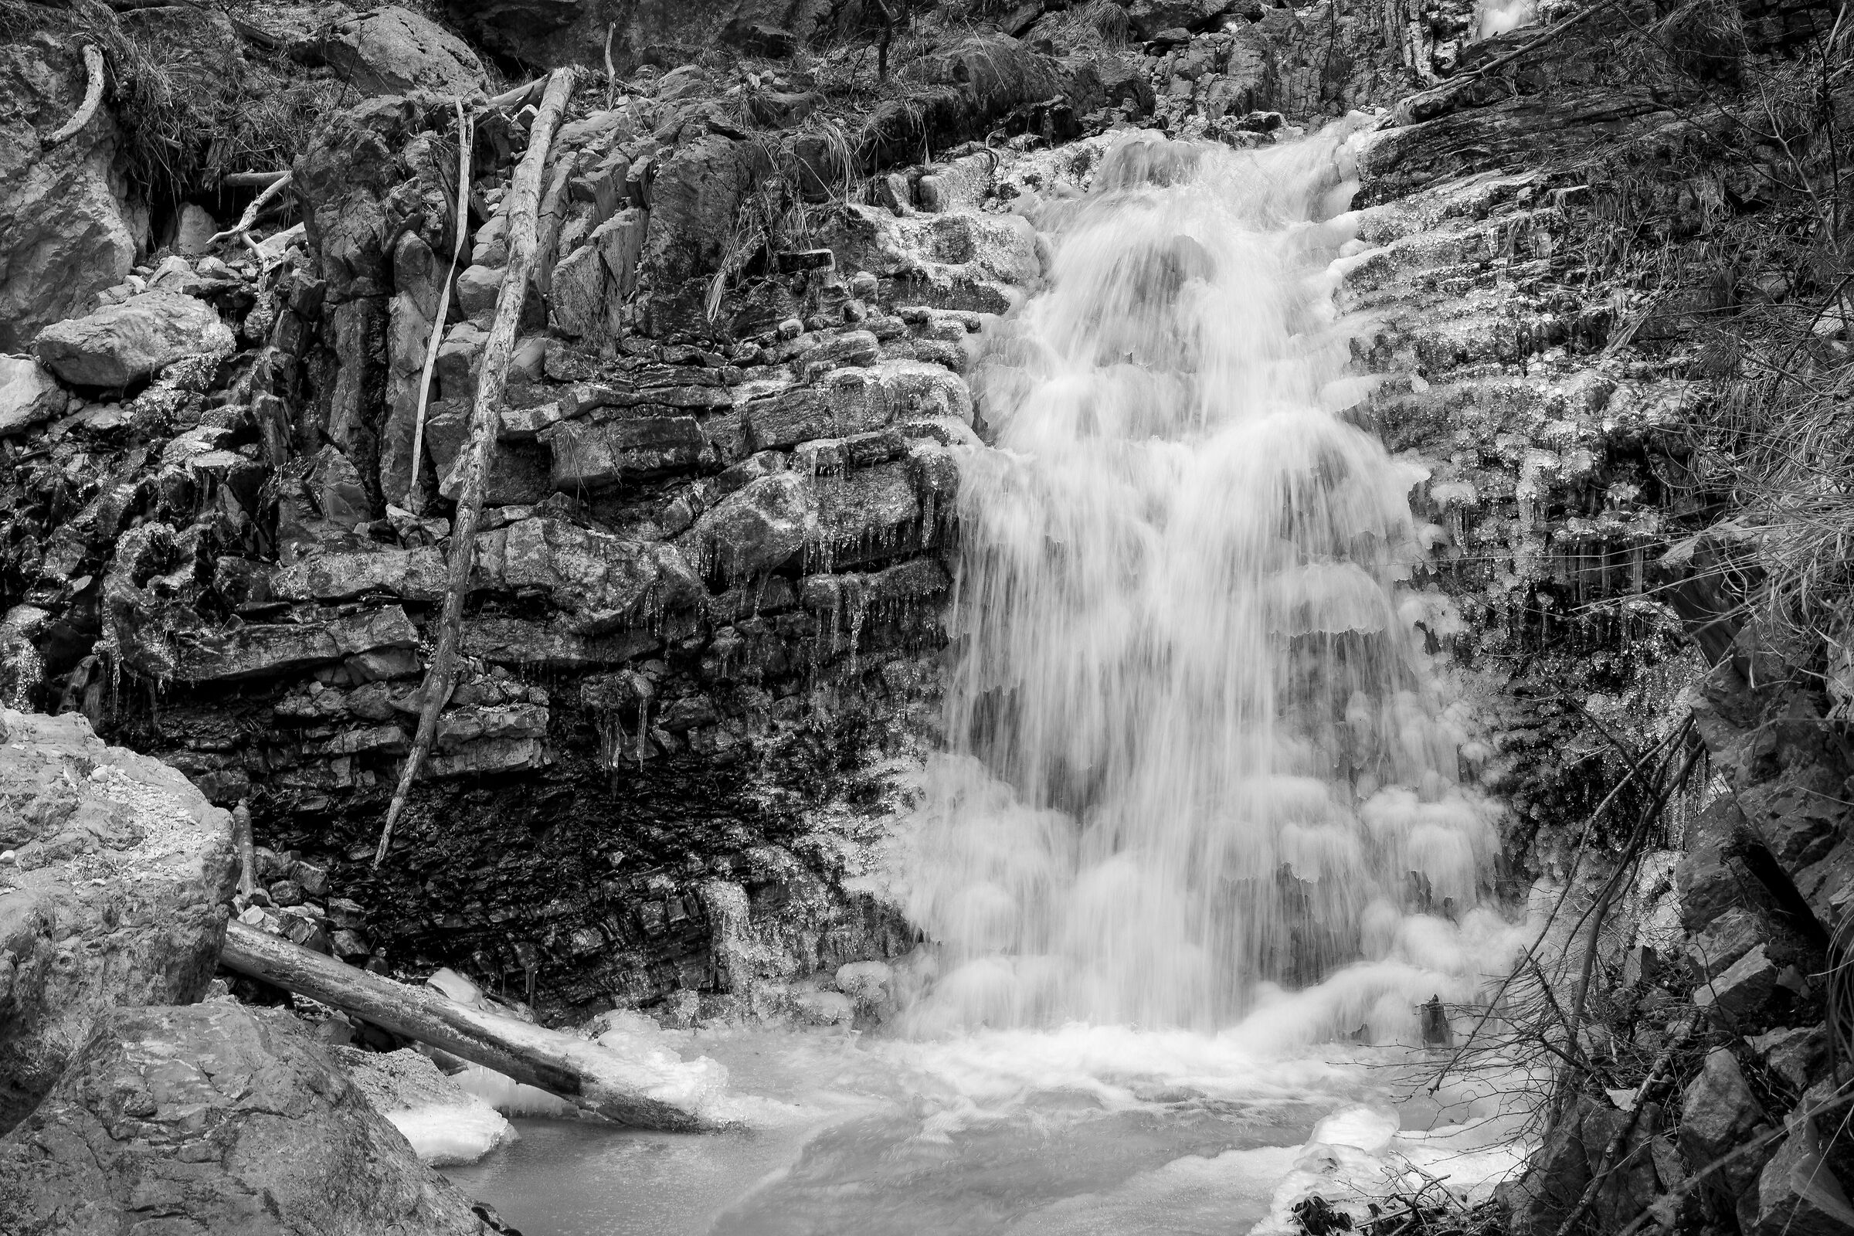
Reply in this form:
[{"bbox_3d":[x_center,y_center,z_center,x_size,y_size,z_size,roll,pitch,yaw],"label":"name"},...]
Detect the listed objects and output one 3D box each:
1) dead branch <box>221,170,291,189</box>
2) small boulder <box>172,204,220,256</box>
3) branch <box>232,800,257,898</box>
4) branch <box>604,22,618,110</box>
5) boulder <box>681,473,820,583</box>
[{"bbox_3d":[-3.648,-2.406,12.700,0.450,0.090,0.100,0,-2,9],"label":"dead branch"},{"bbox_3d":[-3.879,-2.061,12.300,0.250,0.270,0.210,0,-2,0],"label":"small boulder"},{"bbox_3d":[-2.767,0.935,9.400,0.085,0.400,0.080,-5,-2,0],"label":"branch"},{"bbox_3d":[-1.662,-2.907,12.200,0.068,0.455,0.070,0,-2,0],"label":"branch"},{"bbox_3d":[-0.808,-0.421,10.600,0.580,0.480,0.450,0,-2,-6],"label":"boulder"}]

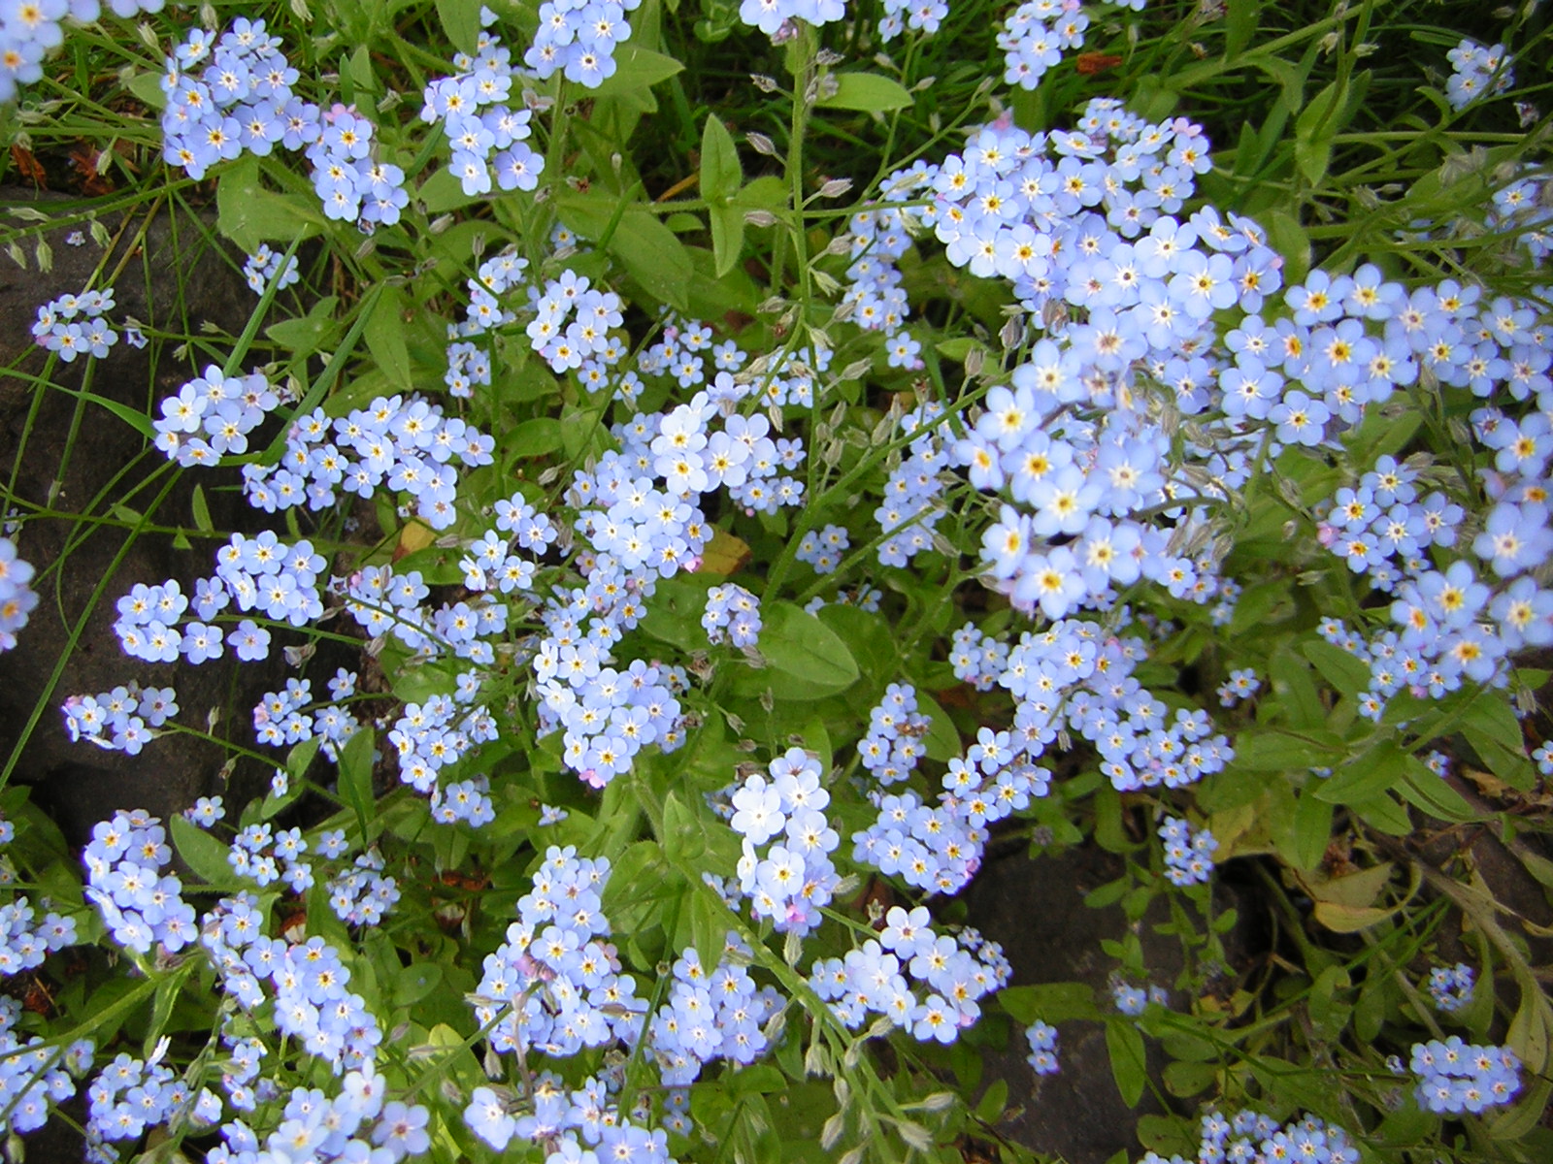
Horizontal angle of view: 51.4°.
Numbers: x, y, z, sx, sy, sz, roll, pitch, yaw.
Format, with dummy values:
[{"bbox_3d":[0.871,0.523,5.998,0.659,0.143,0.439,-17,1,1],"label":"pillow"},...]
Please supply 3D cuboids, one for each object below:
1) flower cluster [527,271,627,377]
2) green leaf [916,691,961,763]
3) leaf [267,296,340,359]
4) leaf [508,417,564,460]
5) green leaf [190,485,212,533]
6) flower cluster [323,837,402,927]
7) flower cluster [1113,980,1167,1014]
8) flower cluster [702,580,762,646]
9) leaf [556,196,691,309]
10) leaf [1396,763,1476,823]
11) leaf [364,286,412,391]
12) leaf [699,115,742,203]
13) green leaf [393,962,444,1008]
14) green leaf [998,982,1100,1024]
[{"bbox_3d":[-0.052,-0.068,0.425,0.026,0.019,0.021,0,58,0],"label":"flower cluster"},{"bbox_3d":[0.048,0.045,0.500,0.015,0.006,0.028,-40,72,-12],"label":"green leaf"},{"bbox_3d":[-0.142,-0.076,0.485,0.022,0.007,0.018,0,68,0],"label":"leaf"},{"bbox_3d":[-0.076,-0.045,0.510,0.022,0.004,0.011,-37,80,-13],"label":"leaf"},{"bbox_3d":[-0.142,-0.018,0.400,0.005,0.003,0.014,-25,68,13],"label":"green leaf"},{"bbox_3d":[-0.113,0.082,0.440,0.021,0.014,0.021,0,57,0],"label":"flower cluster"},{"bbox_3d":[0.115,0.131,0.510,0.018,0.012,0.013,0,58,0],"label":"flower cluster"},{"bbox_3d":[-0.012,0.009,0.430,0.015,0.012,0.014,0,57,0],"label":"flower cluster"},{"bbox_3d":[-0.045,-0.098,0.480,0.052,0.009,0.020,42,74,15],"label":"leaf"},{"bbox_3d":[0.208,0.067,0.510,0.027,0.005,0.011,37,80,23],"label":"leaf"},{"bbox_3d":[-0.119,-0.077,0.510,0.013,0.007,0.036,-11,77,-10],"label":"leaf"},{"bbox_3d":[-0.015,-0.113,0.430,0.012,0.004,0.028,-6,73,-2],"label":"leaf"},{"bbox_3d":[-0.115,0.130,0.520,0.020,0.004,0.011,-38,74,-21],"label":"green leaf"},{"bbox_3d":[0.090,0.138,0.530,0.034,0.007,0.012,10,66,10],"label":"green leaf"}]

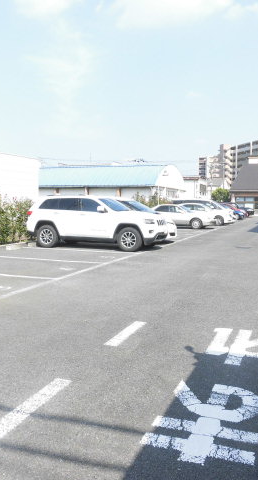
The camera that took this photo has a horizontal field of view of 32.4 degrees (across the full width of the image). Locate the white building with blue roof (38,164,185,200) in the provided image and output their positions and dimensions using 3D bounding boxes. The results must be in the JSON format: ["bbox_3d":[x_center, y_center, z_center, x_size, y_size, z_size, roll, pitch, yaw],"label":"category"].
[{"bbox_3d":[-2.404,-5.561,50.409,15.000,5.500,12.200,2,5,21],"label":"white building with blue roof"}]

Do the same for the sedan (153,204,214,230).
[{"bbox_3d":[2.924,-1.430,26.691,4.600,1.420,1.740,2,5,21],"label":"sedan"}]

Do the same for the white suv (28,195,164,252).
[{"bbox_3d":[-1.078,-0.639,15.260,4.820,1.770,1.940,2,5,21],"label":"white suv"}]

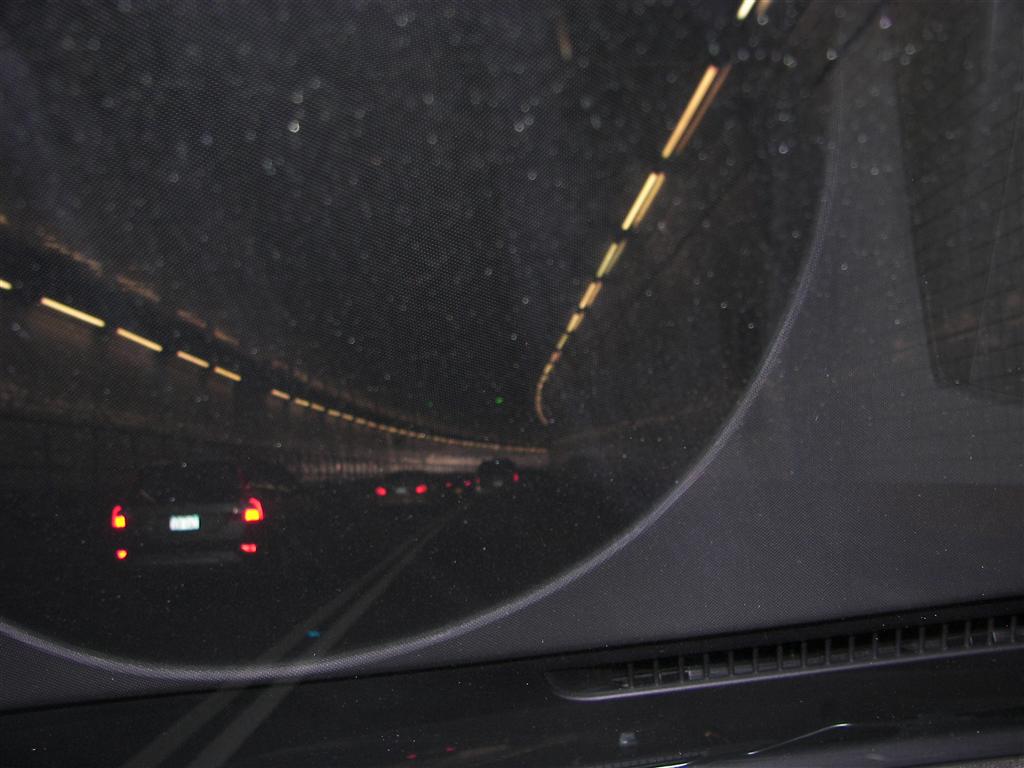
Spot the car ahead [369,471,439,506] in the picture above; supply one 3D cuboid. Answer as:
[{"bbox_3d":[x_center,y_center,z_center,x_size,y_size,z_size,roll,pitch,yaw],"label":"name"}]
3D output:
[{"bbox_3d":[-3.096,3.502,33.569,1.800,1.470,4.600,-4,-5,3],"label":"car ahead"}]

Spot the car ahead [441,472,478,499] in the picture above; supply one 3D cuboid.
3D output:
[{"bbox_3d":[-3.009,6.231,65.958,1.800,1.500,4.600,-4,-5,4],"label":"car ahead"}]

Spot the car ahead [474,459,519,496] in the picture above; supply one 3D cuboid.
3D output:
[{"bbox_3d":[-0.521,4.303,46.648,1.900,1.780,4.700,-4,-5,2],"label":"car ahead"}]

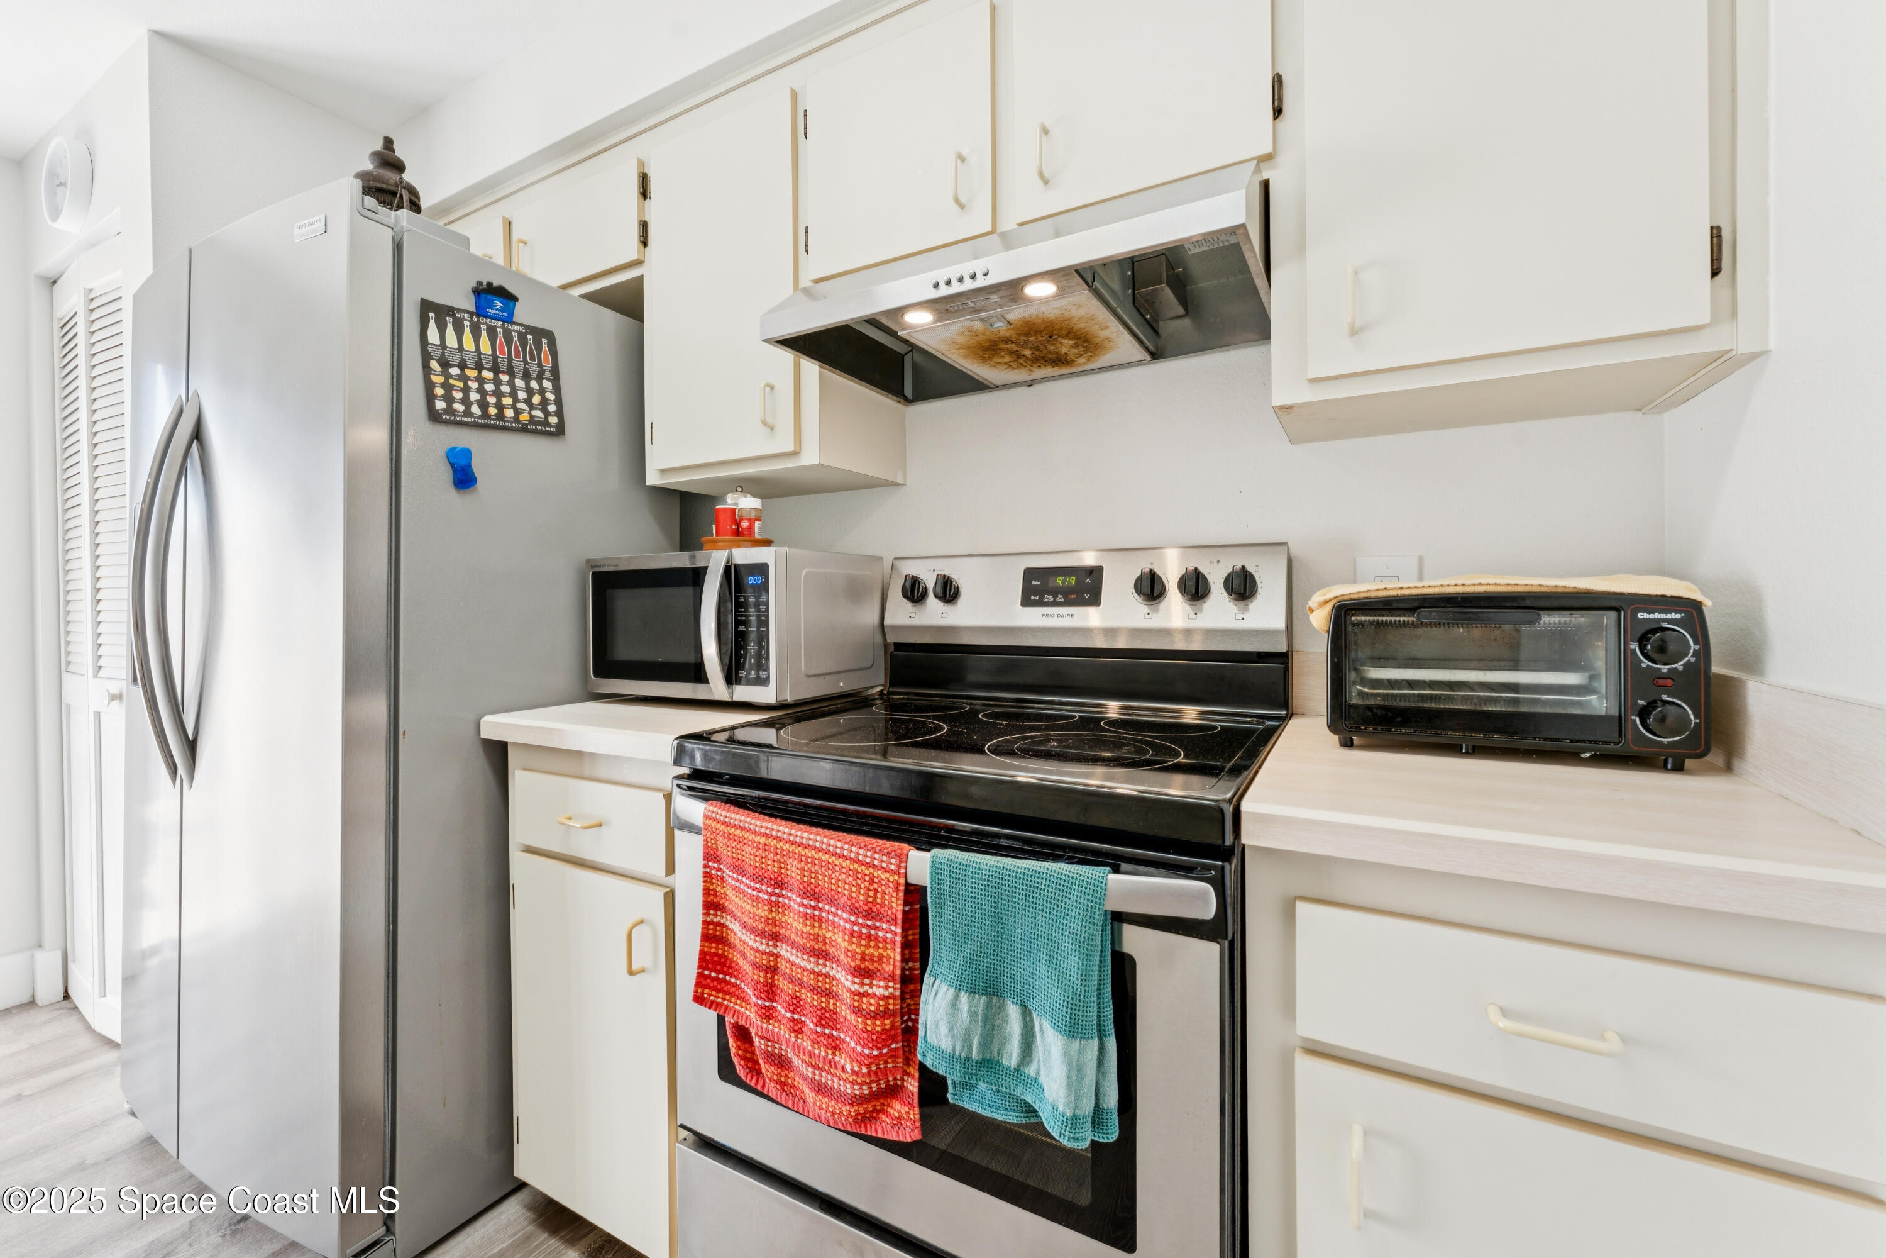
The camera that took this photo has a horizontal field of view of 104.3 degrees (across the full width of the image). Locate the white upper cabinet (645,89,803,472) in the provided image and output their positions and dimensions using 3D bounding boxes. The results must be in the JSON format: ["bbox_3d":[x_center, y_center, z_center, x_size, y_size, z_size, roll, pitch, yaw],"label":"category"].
[{"bbox_3d":[-0.372,-0.661,1.573,0.435,0.683,0.320,1,2,29],"label":"white upper cabinet"}]

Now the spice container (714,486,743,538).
[{"bbox_3d":[-0.436,-0.231,1.490,0.054,0.108,0.054,1,2,29],"label":"spice container"}]

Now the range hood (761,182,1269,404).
[{"bbox_3d":[0.136,-0.552,1.215,0.748,0.155,0.460,1,2,29],"label":"range hood"}]

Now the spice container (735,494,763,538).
[{"bbox_3d":[-0.385,-0.218,1.460,0.050,0.089,0.050,1,2,29],"label":"spice container"}]

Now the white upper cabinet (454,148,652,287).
[{"bbox_3d":[-0.953,-0.891,1.888,0.908,0.260,0.320,1,2,29],"label":"white upper cabinet"}]

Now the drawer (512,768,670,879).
[{"bbox_3d":[-0.484,0.303,1.359,0.378,0.130,0.422,1,2,29],"label":"drawer"}]

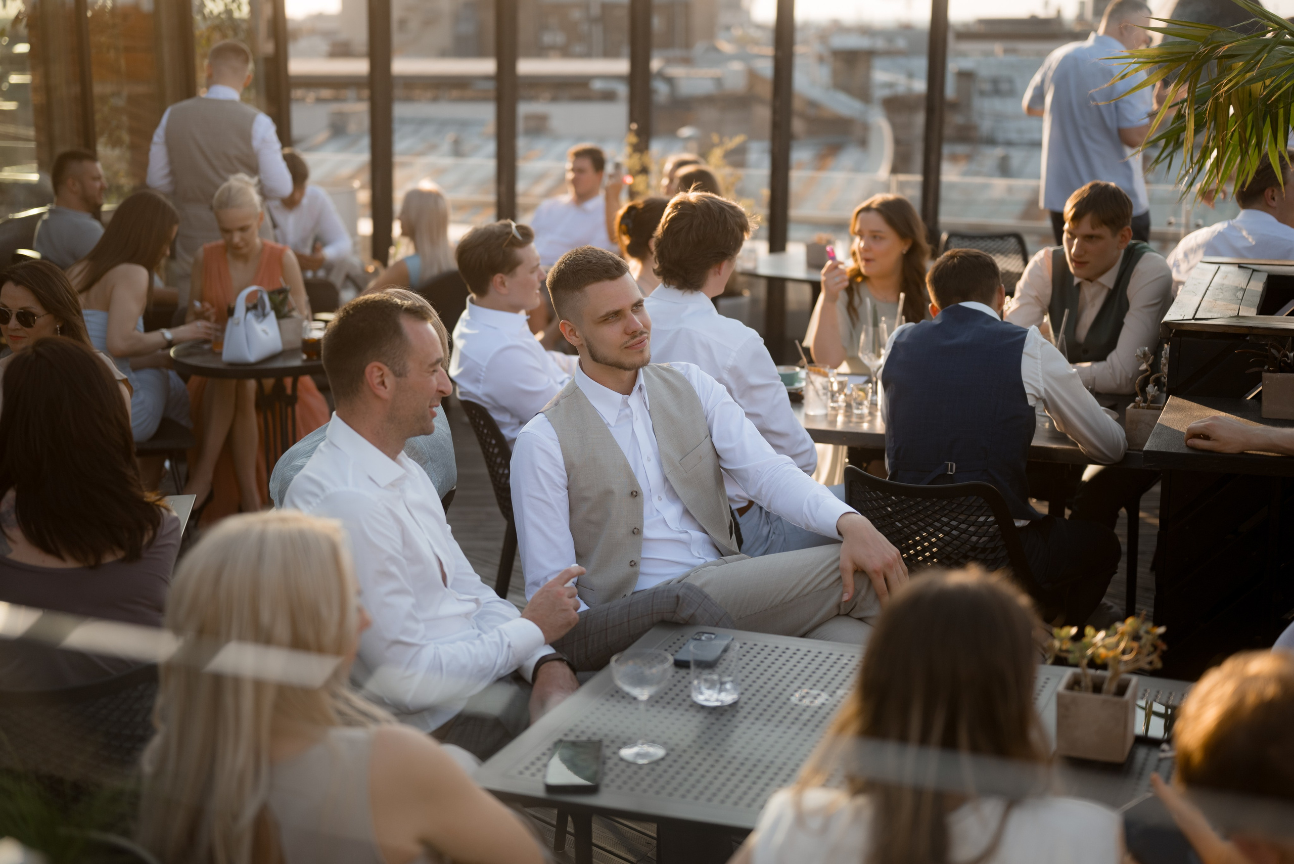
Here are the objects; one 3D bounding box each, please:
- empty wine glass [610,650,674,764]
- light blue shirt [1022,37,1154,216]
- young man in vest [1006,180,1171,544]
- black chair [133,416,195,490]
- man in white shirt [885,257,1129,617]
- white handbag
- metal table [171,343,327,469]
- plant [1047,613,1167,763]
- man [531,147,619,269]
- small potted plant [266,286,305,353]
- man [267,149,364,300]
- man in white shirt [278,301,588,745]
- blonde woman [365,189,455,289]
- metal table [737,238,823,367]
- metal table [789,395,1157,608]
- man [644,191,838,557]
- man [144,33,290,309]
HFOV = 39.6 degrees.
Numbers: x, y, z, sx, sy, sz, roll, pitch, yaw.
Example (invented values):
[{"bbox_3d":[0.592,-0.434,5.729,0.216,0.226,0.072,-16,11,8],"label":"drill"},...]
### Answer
[{"bbox_3d":[-0.007,0.385,2.520,0.088,0.141,0.088,-1,12,0],"label":"empty wine glass"},{"bbox_3d":[1.850,-1.293,7.581,0.340,0.760,0.510,-12,16,-41],"label":"light blue shirt"},{"bbox_3d":[1.244,-0.045,5.121,0.540,1.320,0.780,4,13,21],"label":"young man in vest"},{"bbox_3d":[-1.870,0.056,6.220,0.540,0.830,0.480,-6,13,-23],"label":"black chair"},{"bbox_3d":[0.889,0.155,4.419,0.580,1.230,0.880,7,14,31],"label":"man in white shirt"},{"bbox_3d":[-1.310,-0.367,5.980,0.120,0.245,0.225,2,12,15],"label":"white handbag"},{"bbox_3d":[-1.235,0.081,6.075,0.690,0.740,0.690,4,13,22],"label":"metal table"},{"bbox_3d":[0.632,0.344,2.468,0.160,0.195,0.125,4,13,24],"label":"plant"},{"bbox_3d":[-0.320,-0.571,7.850,0.580,1.320,0.720,-2,12,-5],"label":"man"},{"bbox_3d":[-1.123,-0.353,5.600,0.125,0.200,0.125,5,13,21],"label":"small potted plant"},{"bbox_3d":[-1.367,-0.499,7.400,0.580,1.240,0.720,1,13,7],"label":"man"},{"bbox_3d":[-0.262,0.420,3.100,0.780,1.300,0.600,4,13,17],"label":"man in white shirt"},{"bbox_3d":[-0.995,-0.410,7.358,0.740,1.170,0.480,7,14,31],"label":"blonde woman"},{"bbox_3d":[0.840,-0.396,8.300,1.150,0.745,0.780,4,13,24],"label":"metal table"},{"bbox_3d":[0.800,0.301,5.010,1.340,0.745,0.770,4,13,24],"label":"metal table"},{"bbox_3d":[0.233,0.135,4.246,0.540,1.360,0.800,10,16,41],"label":"man"},{"bbox_3d":[-1.760,-0.739,7.600,0.570,1.810,0.400,-5,12,-17],"label":"man"}]

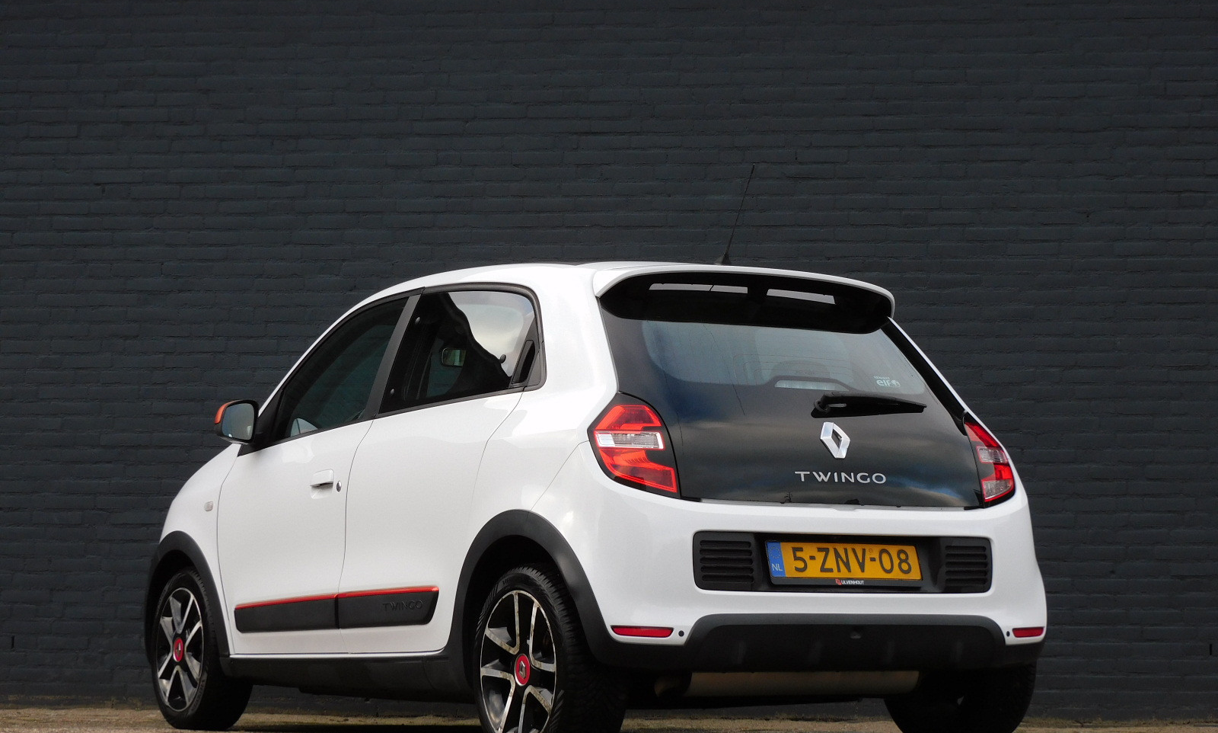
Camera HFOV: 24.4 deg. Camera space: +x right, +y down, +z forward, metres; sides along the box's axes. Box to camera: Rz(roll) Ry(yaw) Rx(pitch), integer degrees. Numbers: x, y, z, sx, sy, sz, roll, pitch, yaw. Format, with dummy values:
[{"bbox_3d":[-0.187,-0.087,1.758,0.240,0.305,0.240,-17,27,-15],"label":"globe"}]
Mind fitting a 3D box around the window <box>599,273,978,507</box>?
[{"bbox_3d":[0.559,0.067,8.231,1.160,0.740,0.150,3,-41,-31],"label":"window"}]

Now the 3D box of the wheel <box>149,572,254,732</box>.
[{"bbox_3d":[-1.456,1.013,10.109,0.180,0.590,0.590,3,-5,-31],"label":"wheel"}]

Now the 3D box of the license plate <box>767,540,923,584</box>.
[{"bbox_3d":[0.670,0.557,7.994,0.525,0.118,0.020,3,-23,-31],"label":"license plate"}]

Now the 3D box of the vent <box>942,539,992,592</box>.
[{"bbox_3d":[1.033,0.581,8.200,0.190,0.158,0.040,4,-10,-36],"label":"vent"}]

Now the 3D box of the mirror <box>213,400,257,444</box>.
[{"bbox_3d":[-1.284,0.194,9.657,0.170,0.142,0.100,3,-5,-31],"label":"mirror"}]

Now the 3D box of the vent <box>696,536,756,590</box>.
[{"bbox_3d":[0.315,0.538,7.774,0.190,0.158,0.040,3,-9,-26],"label":"vent"}]

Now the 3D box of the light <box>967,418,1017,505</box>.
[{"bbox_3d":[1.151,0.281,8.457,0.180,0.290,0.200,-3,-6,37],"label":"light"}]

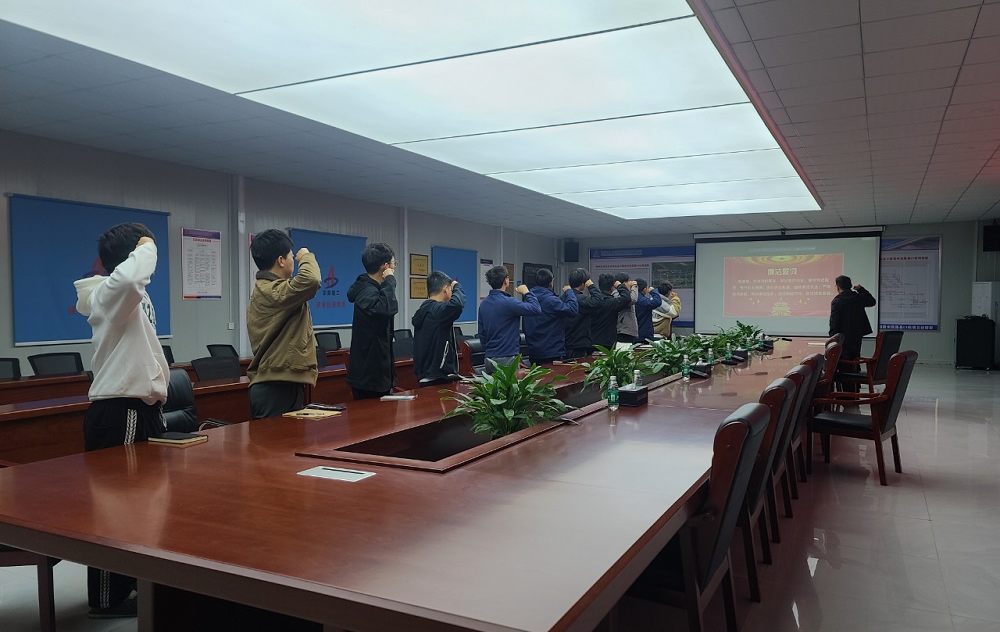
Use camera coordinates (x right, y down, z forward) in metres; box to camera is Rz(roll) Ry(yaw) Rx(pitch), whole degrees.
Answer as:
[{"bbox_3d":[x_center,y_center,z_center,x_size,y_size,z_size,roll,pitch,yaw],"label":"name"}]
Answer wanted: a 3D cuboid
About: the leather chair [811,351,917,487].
[{"bbox_3d":[2.947,0.782,5.882,0.690,1.020,0.600,1,2,37],"label":"leather chair"}]

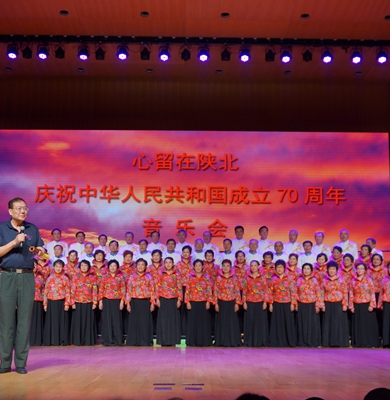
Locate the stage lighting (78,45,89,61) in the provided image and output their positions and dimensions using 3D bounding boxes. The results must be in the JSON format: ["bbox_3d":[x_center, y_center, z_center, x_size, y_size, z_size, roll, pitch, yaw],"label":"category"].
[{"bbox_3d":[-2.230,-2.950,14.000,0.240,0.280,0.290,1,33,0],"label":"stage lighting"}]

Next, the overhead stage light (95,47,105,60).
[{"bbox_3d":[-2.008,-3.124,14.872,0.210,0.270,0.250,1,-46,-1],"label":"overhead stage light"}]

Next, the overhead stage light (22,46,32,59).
[{"bbox_3d":[-3.370,-2.950,14.000,0.220,0.260,0.270,1,33,0],"label":"overhead stage light"}]

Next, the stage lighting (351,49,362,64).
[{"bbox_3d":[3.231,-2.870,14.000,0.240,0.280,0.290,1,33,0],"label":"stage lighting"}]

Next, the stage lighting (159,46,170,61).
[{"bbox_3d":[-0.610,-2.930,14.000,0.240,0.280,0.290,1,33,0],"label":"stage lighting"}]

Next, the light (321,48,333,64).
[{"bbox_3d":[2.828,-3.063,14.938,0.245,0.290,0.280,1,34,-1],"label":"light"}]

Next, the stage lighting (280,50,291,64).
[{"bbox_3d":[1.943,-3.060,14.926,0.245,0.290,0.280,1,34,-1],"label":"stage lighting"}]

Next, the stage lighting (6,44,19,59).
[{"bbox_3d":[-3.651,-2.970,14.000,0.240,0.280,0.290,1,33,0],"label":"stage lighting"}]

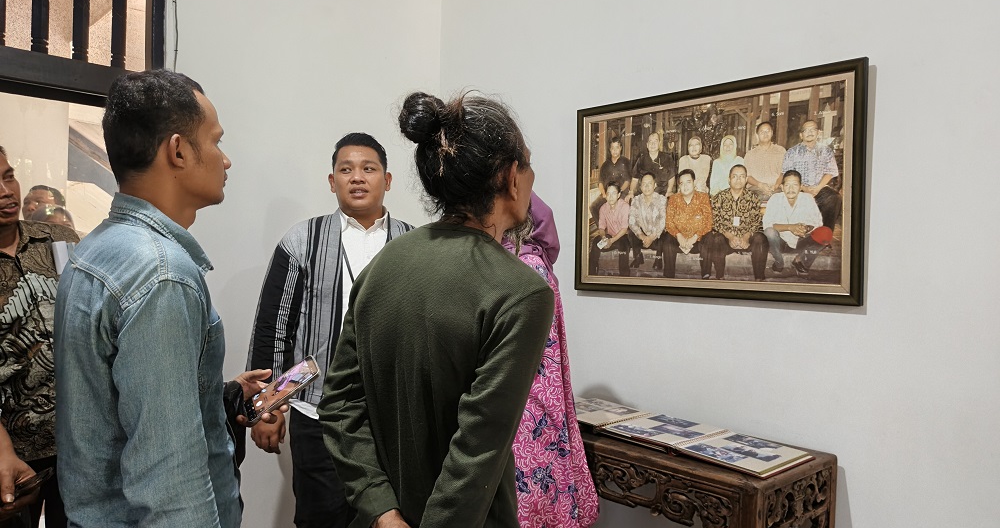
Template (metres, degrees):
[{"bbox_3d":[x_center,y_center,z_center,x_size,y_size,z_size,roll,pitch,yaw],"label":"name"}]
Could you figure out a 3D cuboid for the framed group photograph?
[{"bbox_3d":[0.671,-0.237,2.239,1.020,0.698,0.037,2,1,45],"label":"framed group photograph"}]

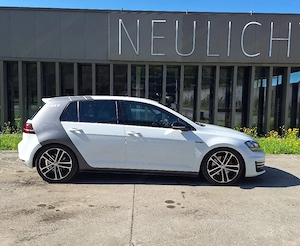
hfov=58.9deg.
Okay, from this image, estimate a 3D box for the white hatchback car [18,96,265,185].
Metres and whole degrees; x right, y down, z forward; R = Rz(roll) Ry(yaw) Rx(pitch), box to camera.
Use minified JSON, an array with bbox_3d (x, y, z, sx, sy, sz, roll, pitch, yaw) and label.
[{"bbox_3d":[-0.100,0.190,5.008,4.270,1.430,1.820,1,5,0],"label":"white hatchback car"}]

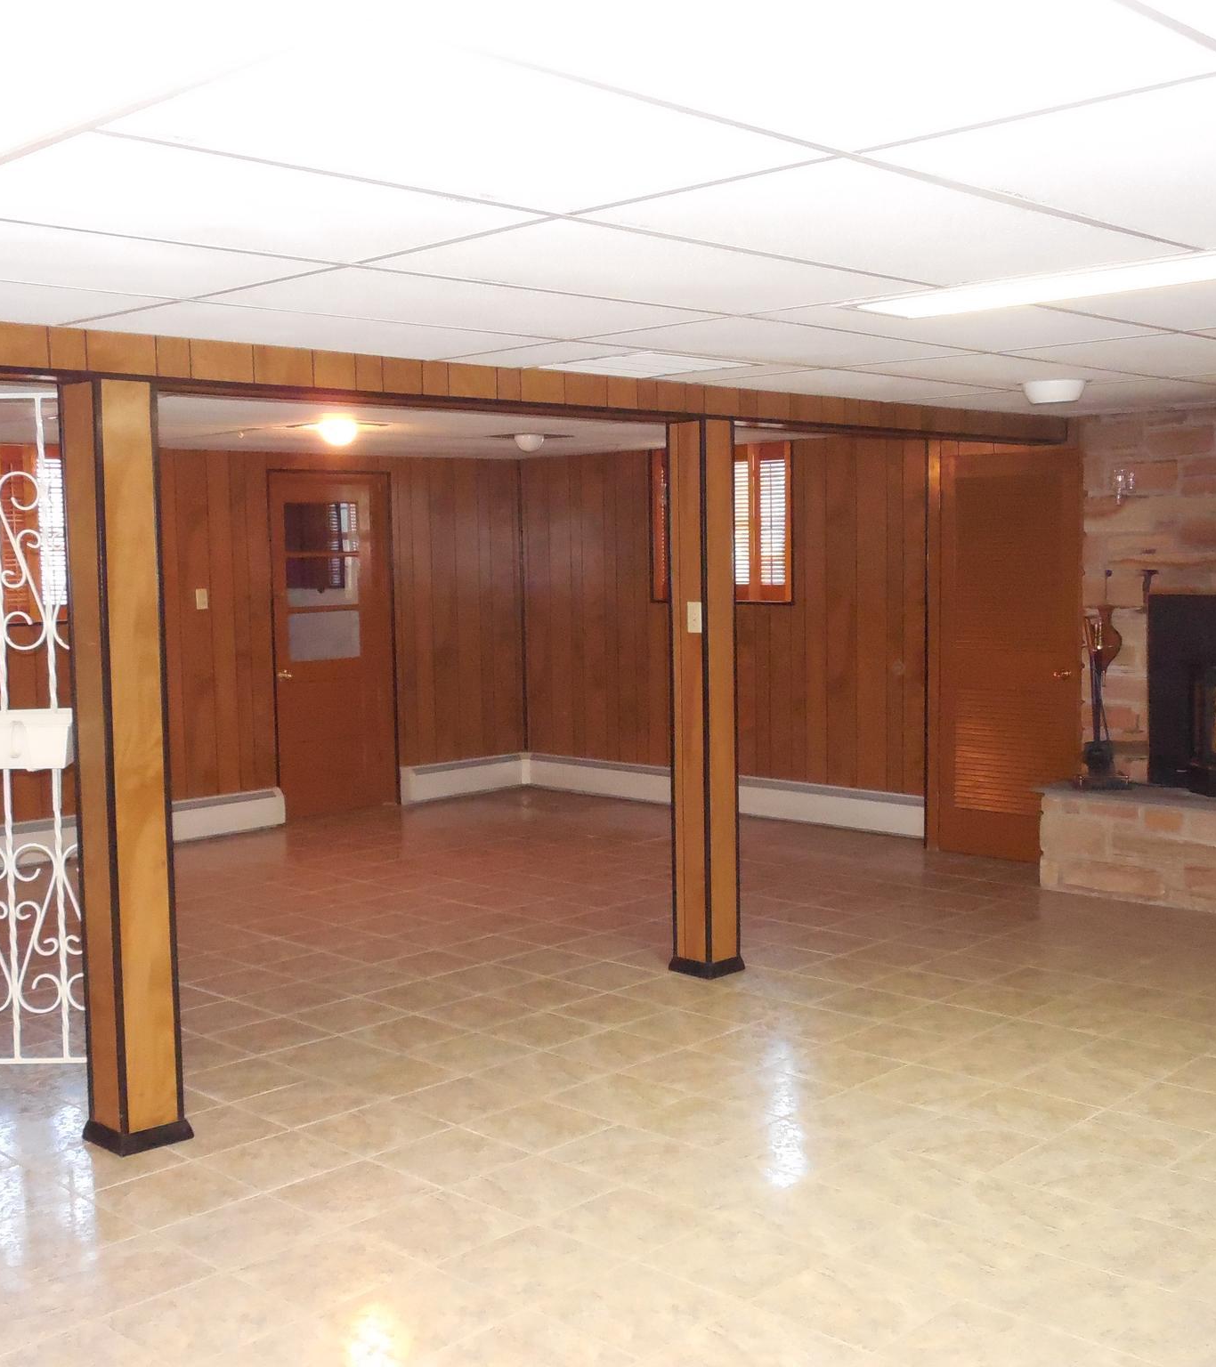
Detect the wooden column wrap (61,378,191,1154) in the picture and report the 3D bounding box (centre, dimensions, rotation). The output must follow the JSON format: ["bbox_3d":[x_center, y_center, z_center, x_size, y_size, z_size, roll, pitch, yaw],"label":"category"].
[{"bbox_3d":[-1.295,0.218,4.364,0.204,2.030,0.204,4,7,44],"label":"wooden column wrap"}]

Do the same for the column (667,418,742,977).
[{"bbox_3d":[0.357,0.049,6.063,0.204,2.030,0.204,4,7,44],"label":"column"}]

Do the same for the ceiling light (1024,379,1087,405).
[{"bbox_3d":[1.628,-1.058,5.951,0.232,0.074,0.232,4,7,44],"label":"ceiling light"}]

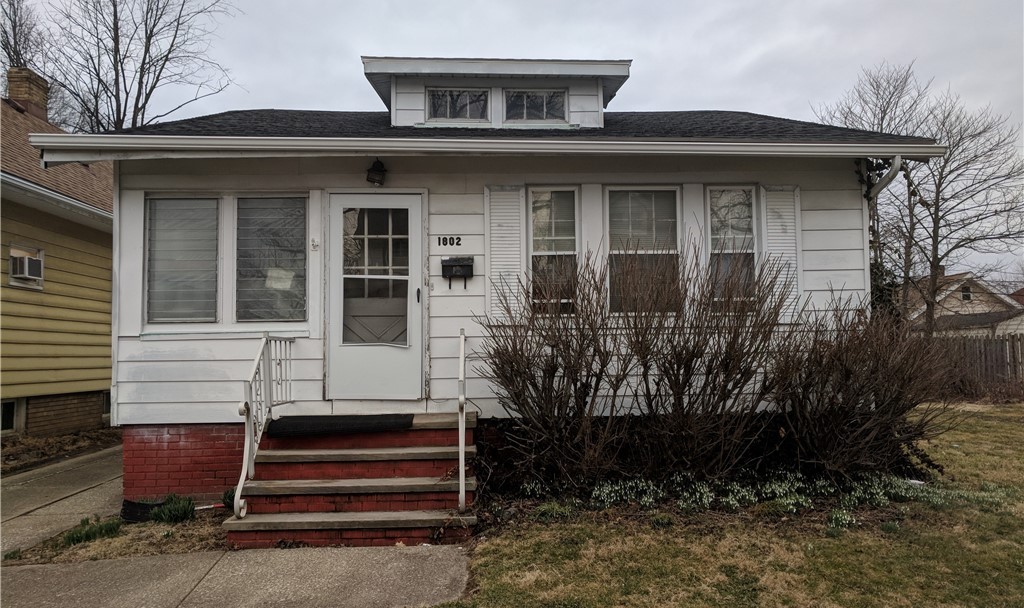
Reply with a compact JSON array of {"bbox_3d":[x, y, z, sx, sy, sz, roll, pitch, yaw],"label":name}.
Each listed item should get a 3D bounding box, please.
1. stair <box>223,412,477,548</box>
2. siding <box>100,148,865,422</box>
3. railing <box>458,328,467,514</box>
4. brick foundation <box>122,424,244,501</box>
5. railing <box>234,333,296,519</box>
[{"bbox_3d":[-1.234,1.426,6.538,1.830,0.811,1.805,0,-3,-4],"label":"stair"},{"bbox_3d":[-0.072,-0.168,7.604,7.460,2.567,0.170,0,-3,-4],"label":"siding"},{"bbox_3d":[-0.428,0.925,6.678,0.078,1.425,1.620,0,-3,-4],"label":"railing"},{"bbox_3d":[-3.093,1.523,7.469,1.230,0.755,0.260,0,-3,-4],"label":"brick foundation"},{"bbox_3d":[-2.107,0.942,6.569,0.170,1.415,1.620,0,-3,-4],"label":"railing"}]

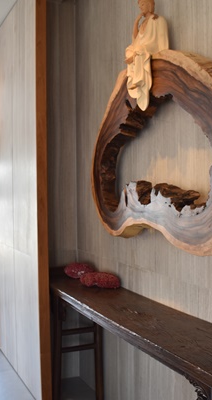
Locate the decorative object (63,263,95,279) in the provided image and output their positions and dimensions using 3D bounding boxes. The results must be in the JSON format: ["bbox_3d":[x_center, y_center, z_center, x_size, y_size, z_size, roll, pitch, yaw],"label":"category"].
[{"bbox_3d":[-0.186,0.506,3.230,0.220,0.110,0.125,-1,0,1],"label":"decorative object"}]

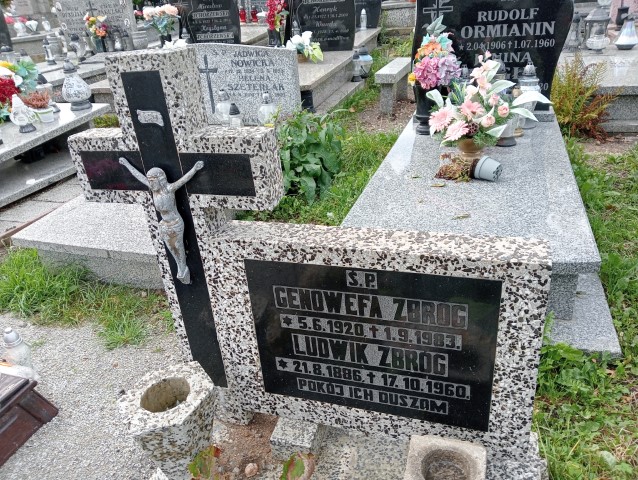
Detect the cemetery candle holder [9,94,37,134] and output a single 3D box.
[{"bbox_3d":[-1.991,-0.846,3.450,0.165,0.235,0.150,4,27,19],"label":"cemetery candle holder"}]

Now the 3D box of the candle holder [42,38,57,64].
[{"bbox_3d":[-2.904,-2.028,5.547,0.113,0.244,0.113,4,27,19],"label":"candle holder"}]

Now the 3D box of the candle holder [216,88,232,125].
[{"bbox_3d":[-0.757,-1.063,4.149,0.125,0.290,0.125,4,27,18],"label":"candle holder"}]

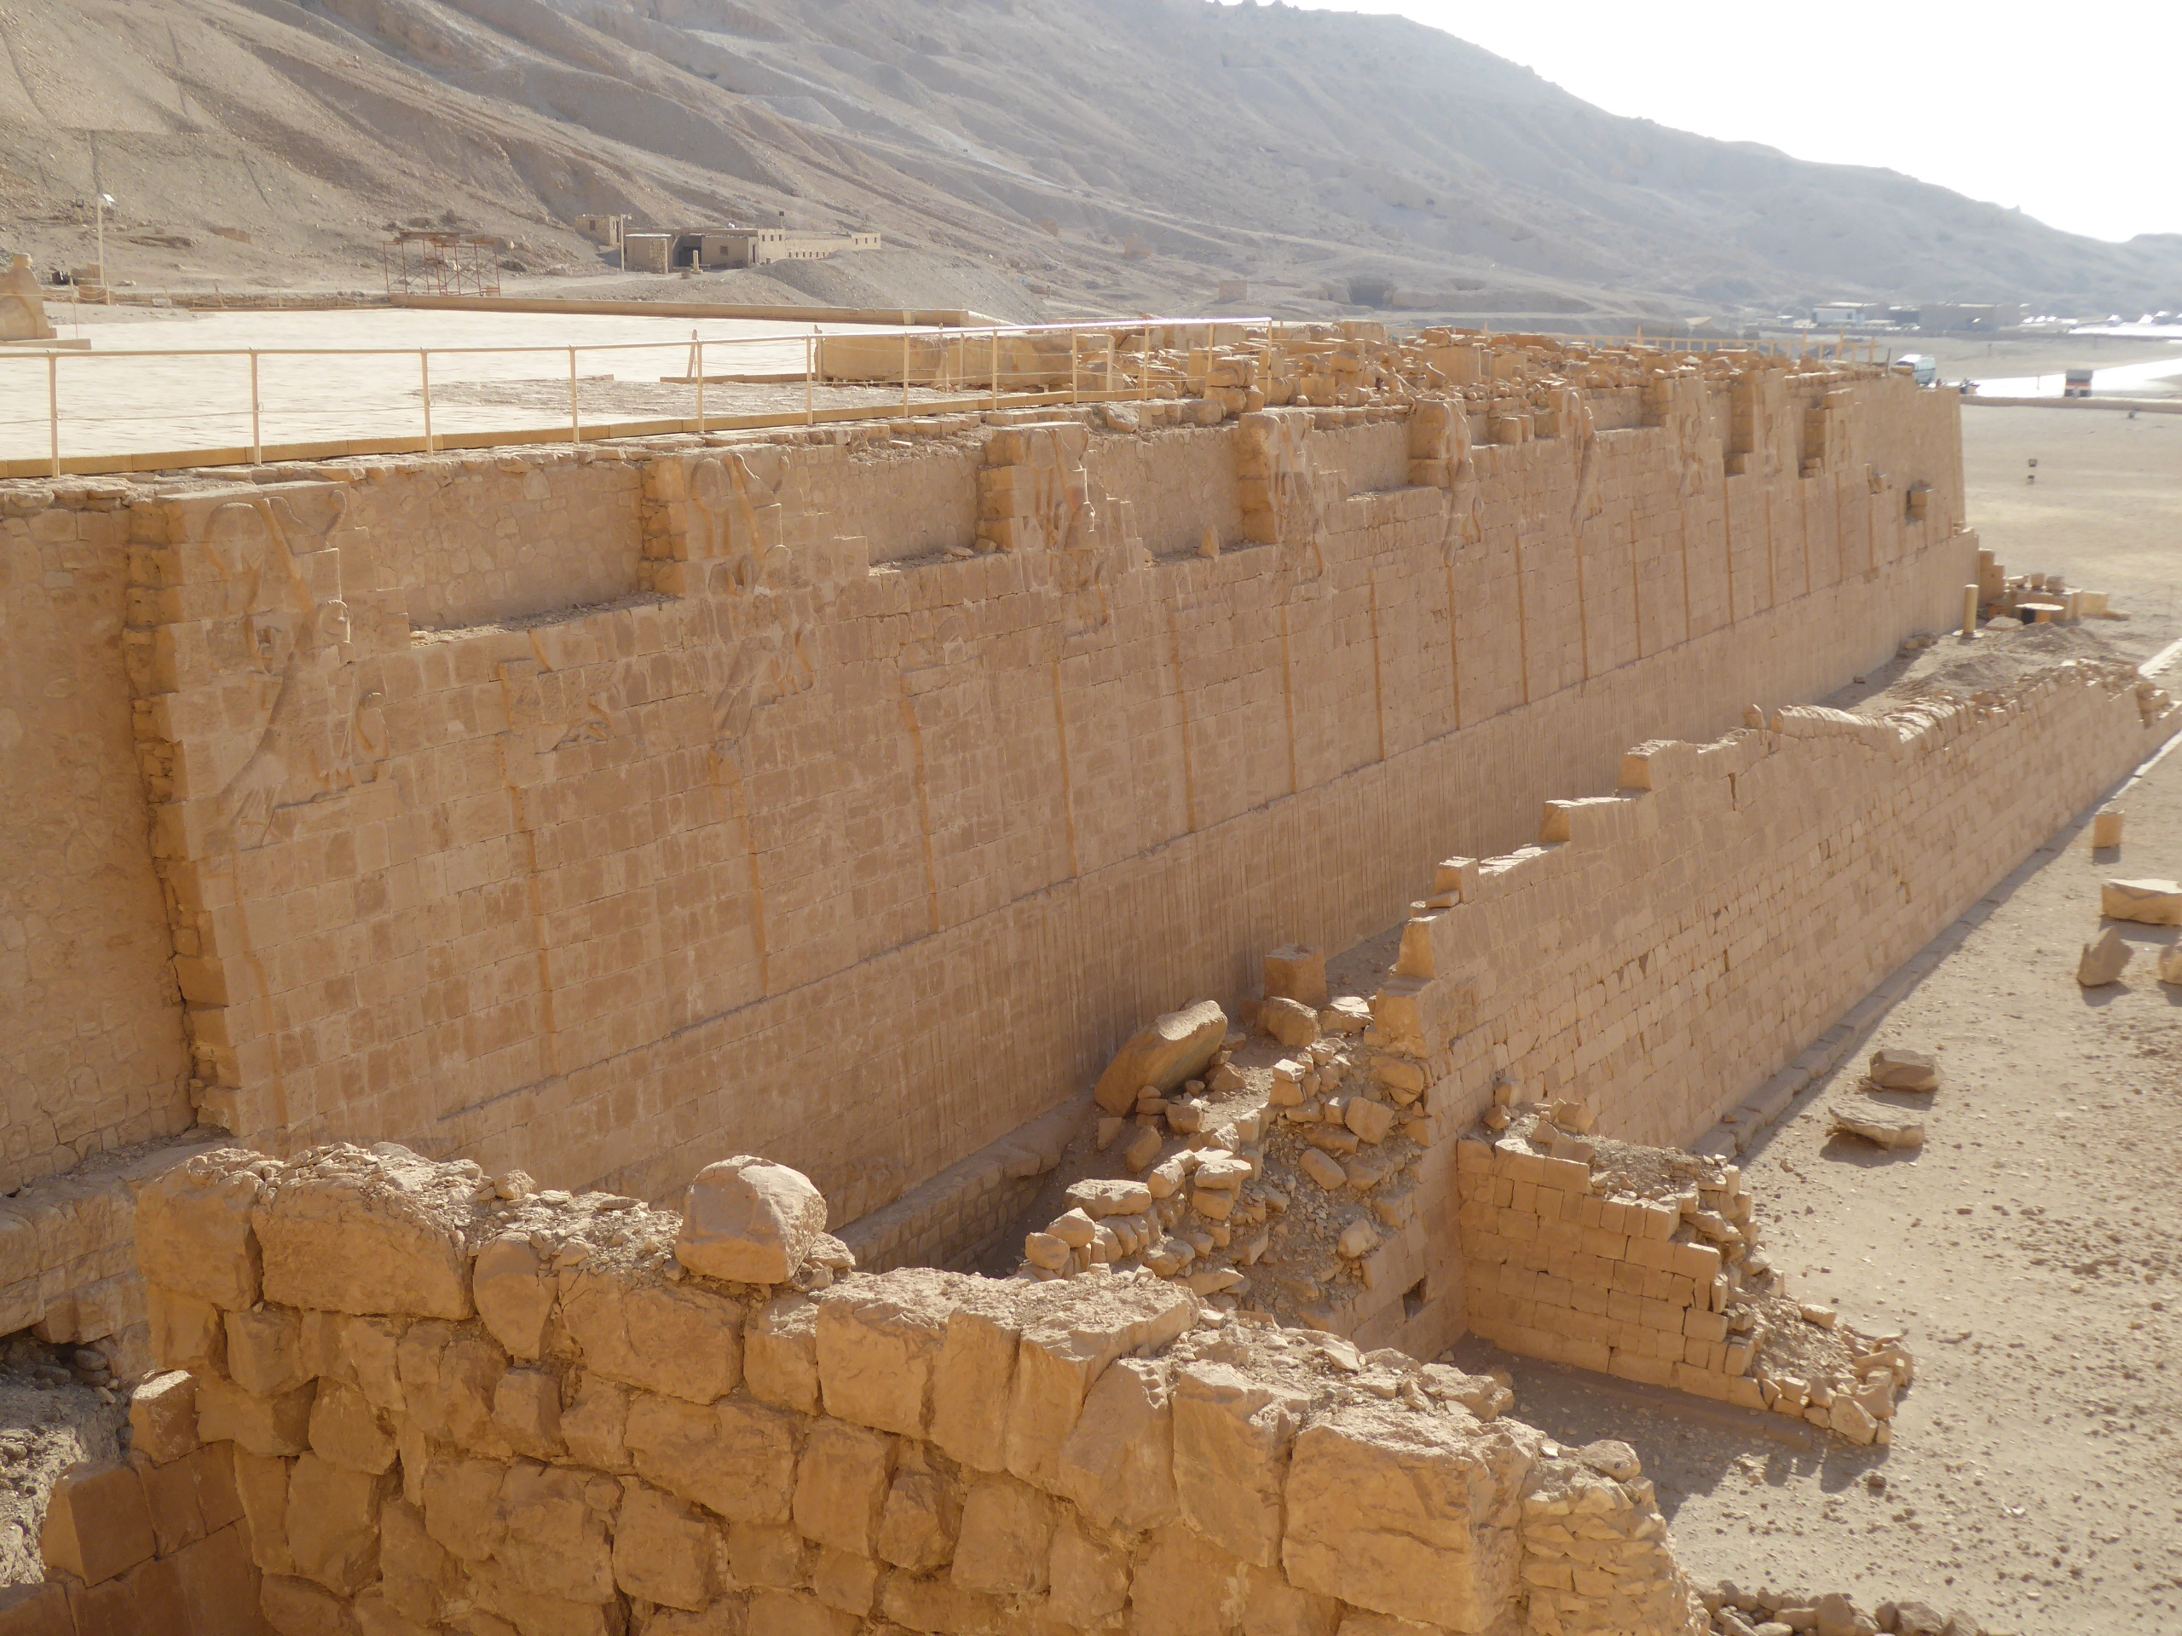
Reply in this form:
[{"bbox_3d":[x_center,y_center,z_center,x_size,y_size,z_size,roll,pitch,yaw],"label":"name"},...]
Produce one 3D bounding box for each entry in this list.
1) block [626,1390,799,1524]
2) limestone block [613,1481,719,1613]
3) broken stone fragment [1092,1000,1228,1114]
[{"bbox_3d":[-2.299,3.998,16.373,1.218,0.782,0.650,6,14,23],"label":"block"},{"bbox_3d":[-2.754,4.976,17.829,0.924,0.816,0.750,7,15,32],"label":"limestone block"},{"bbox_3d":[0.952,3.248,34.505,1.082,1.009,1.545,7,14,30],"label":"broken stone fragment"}]

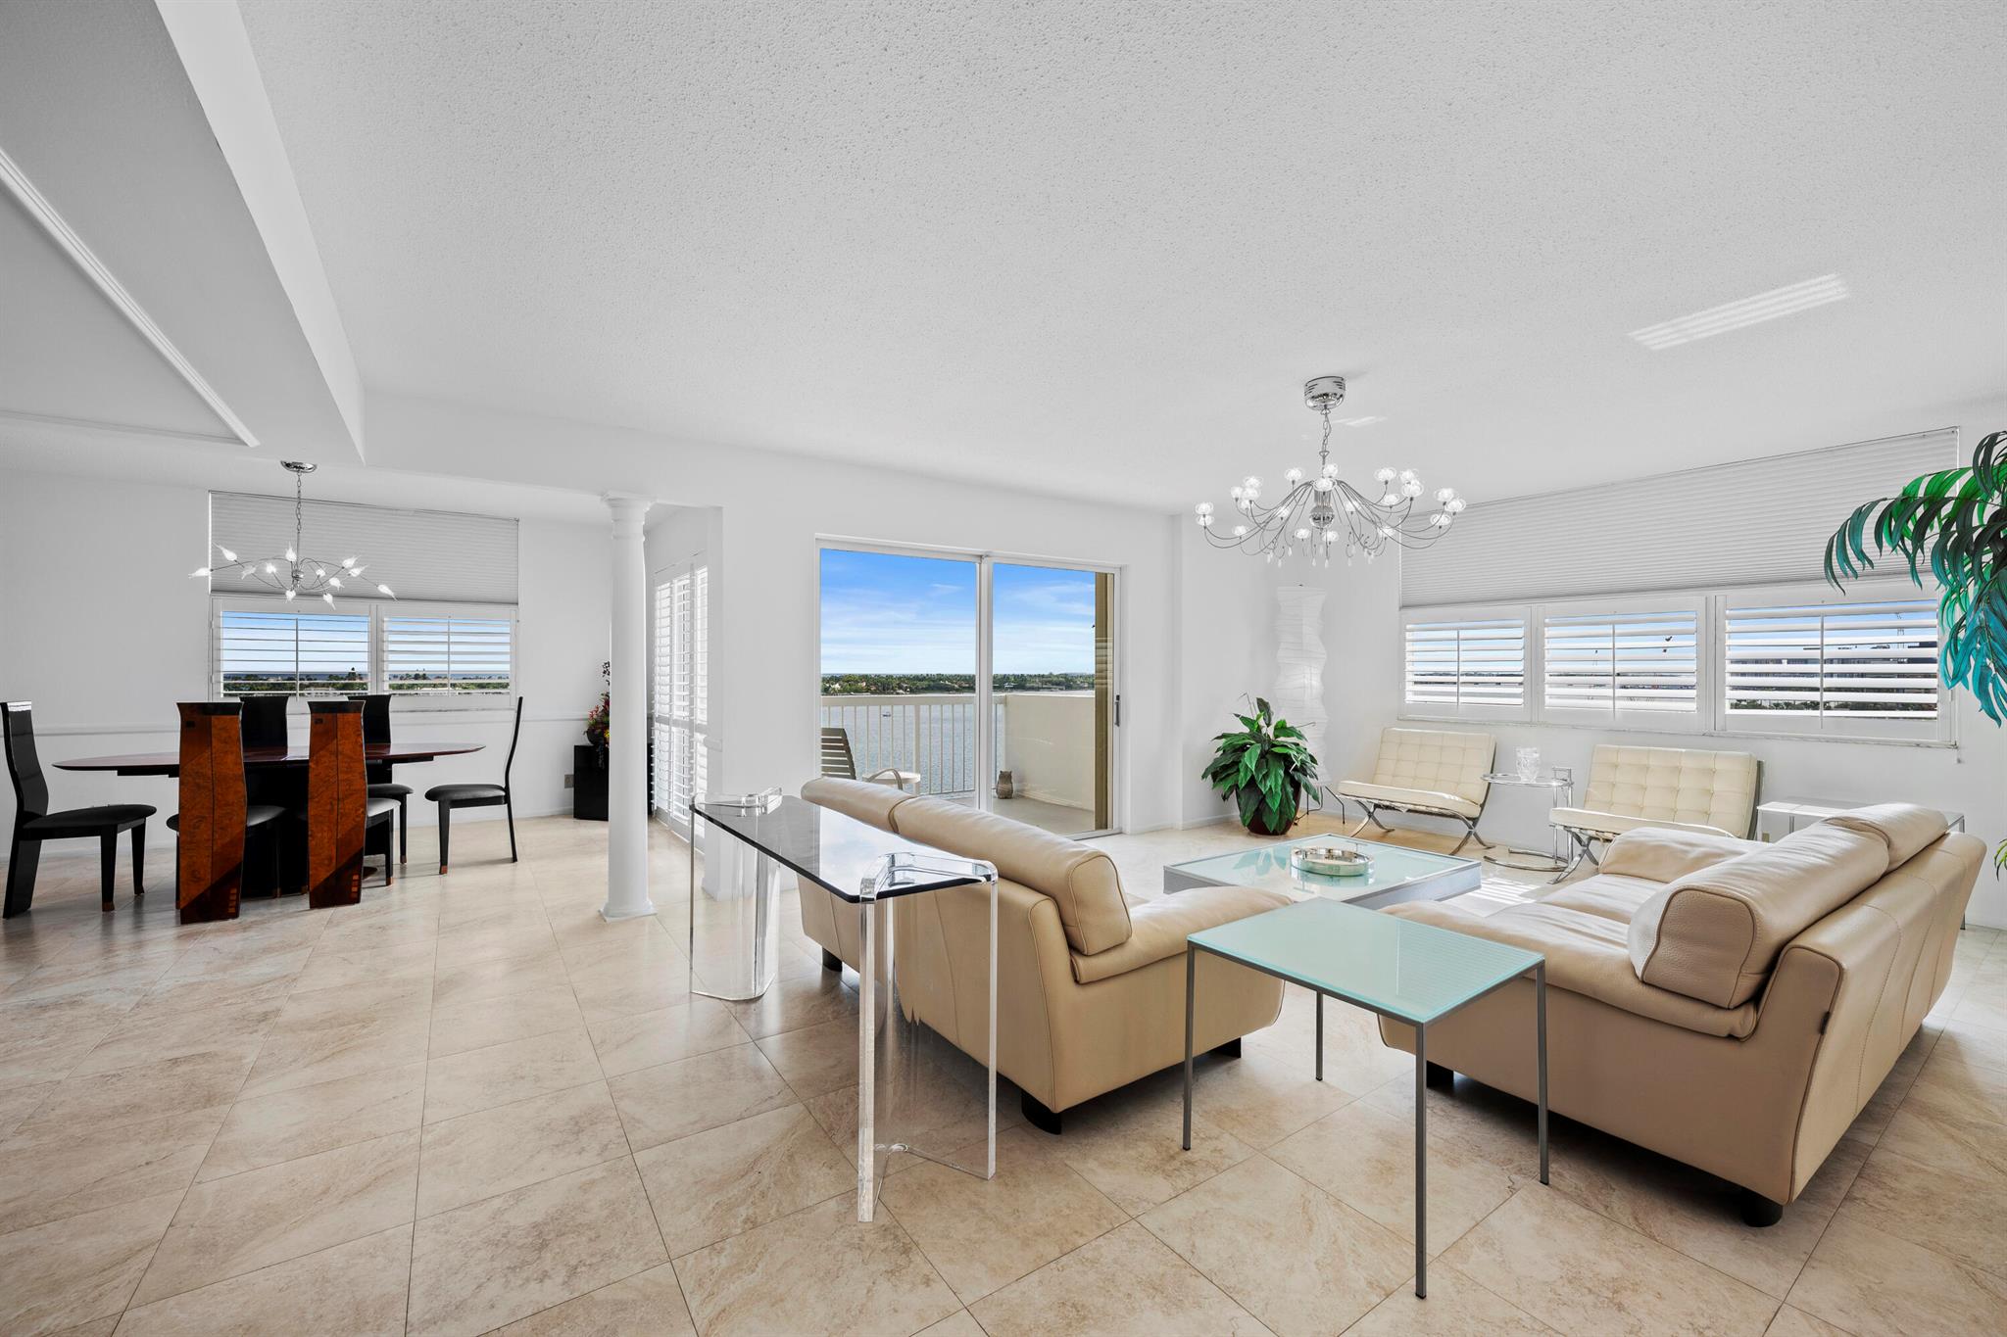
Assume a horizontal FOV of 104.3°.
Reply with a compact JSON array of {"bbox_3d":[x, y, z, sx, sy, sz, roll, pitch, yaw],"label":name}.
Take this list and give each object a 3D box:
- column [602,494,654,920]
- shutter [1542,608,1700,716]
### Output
[{"bbox_3d":[-1.928,0.186,4.024,0.220,2.130,0.220,0,0,-35],"label":"column"},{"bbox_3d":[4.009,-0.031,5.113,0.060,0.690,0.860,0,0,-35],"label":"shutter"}]

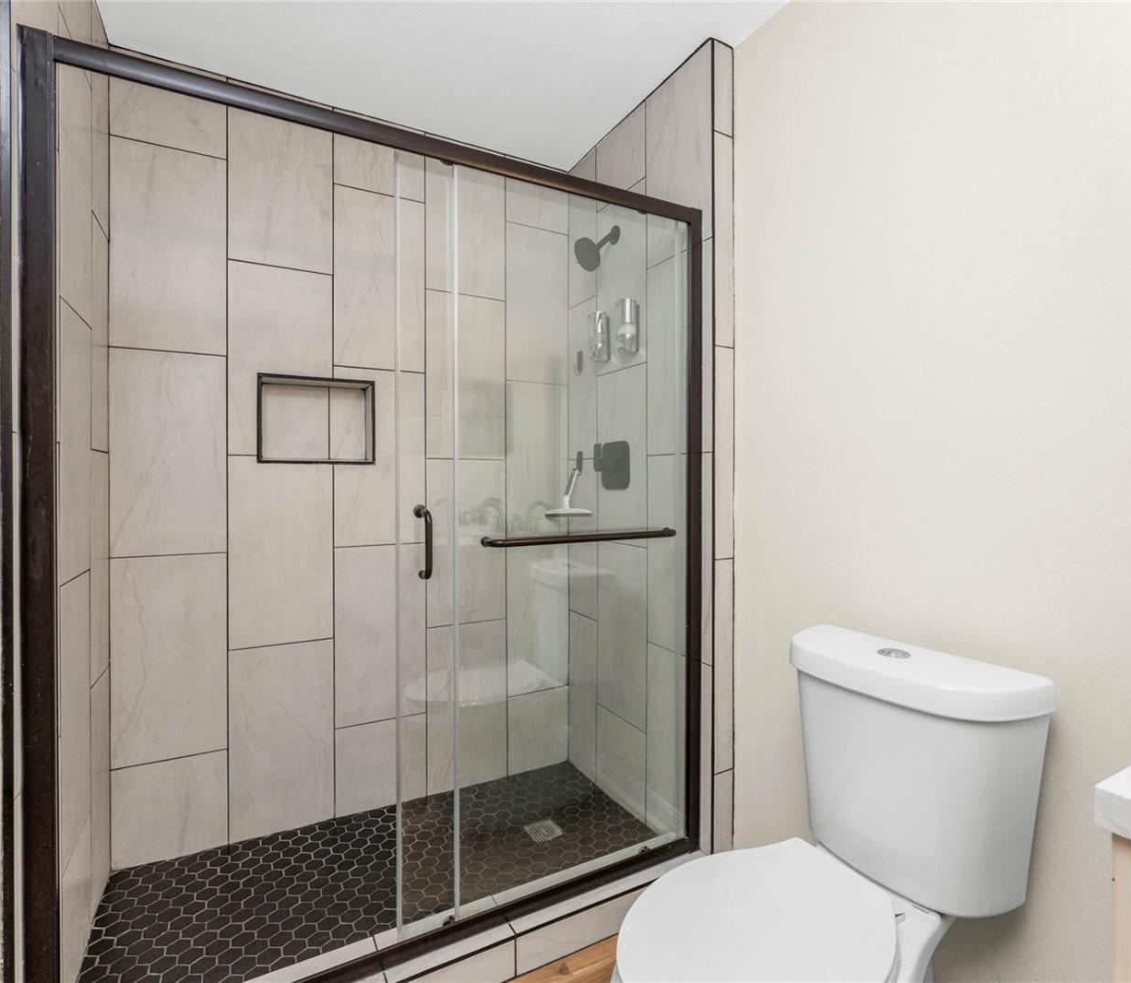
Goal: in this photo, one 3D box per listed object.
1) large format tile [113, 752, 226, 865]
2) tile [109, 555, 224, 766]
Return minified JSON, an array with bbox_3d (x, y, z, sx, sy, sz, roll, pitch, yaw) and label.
[{"bbox_3d":[-1.184,0.951,1.728,0.290,0.288,0.012,0,0,-27],"label":"large format tile"},{"bbox_3d":[-1.185,0.499,1.729,0.290,0.610,0.012,0,0,-27],"label":"tile"}]

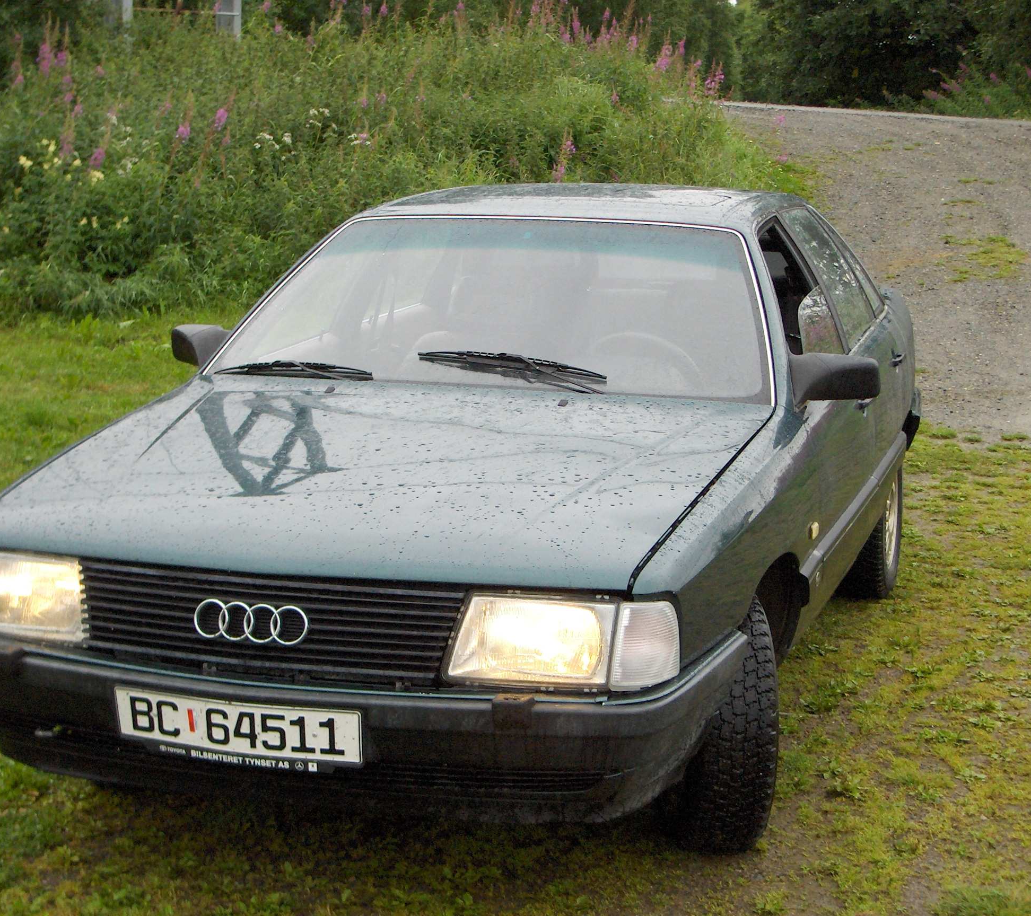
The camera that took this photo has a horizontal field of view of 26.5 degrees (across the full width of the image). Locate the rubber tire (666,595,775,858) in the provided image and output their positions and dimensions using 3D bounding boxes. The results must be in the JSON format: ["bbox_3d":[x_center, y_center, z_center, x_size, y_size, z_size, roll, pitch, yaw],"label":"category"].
[{"bbox_3d":[0.465,0.594,5.034,0.195,0.620,0.620,0,10,-4],"label":"rubber tire"}]

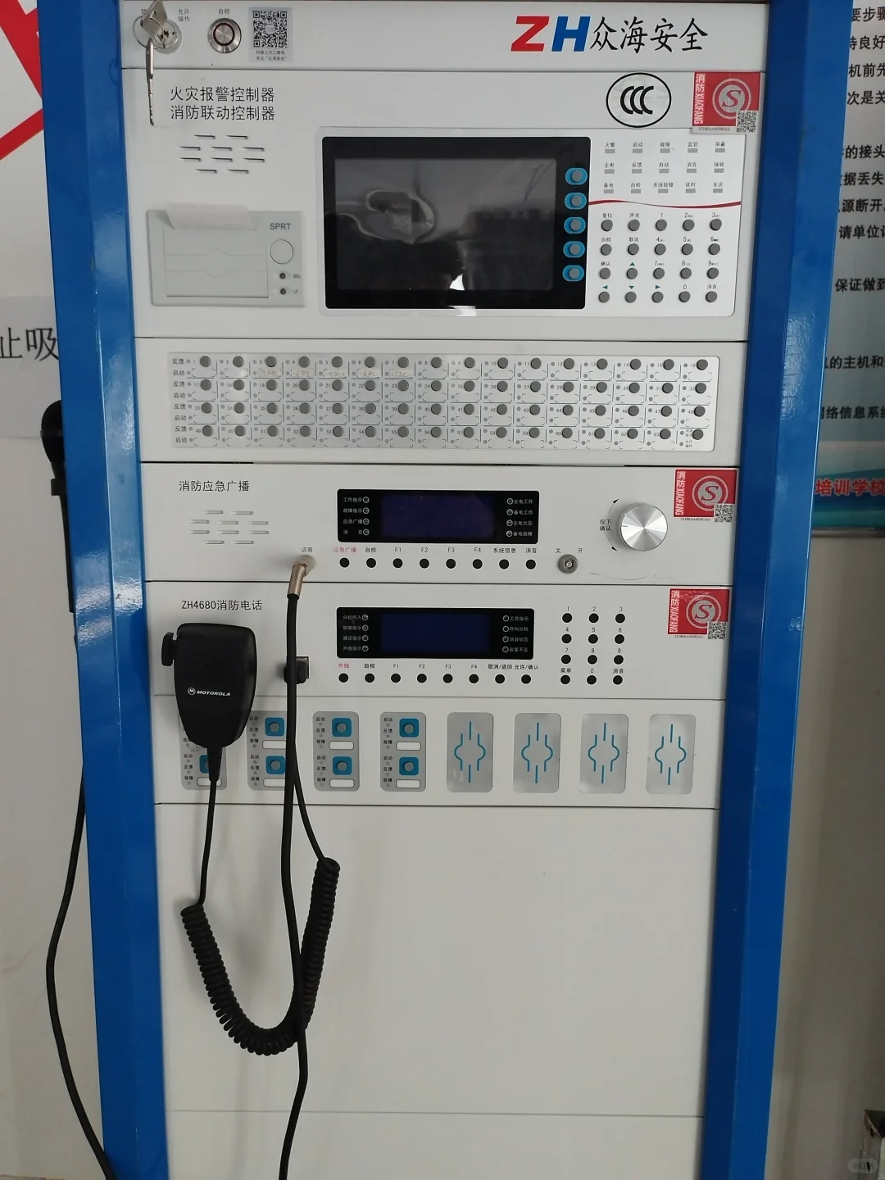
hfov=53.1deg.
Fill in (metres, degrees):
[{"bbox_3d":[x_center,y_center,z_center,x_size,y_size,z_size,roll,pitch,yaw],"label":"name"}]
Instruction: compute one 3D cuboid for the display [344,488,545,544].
[{"bbox_3d":[-0.003,-0.055,0.663,0.150,0.040,0.010,0,9,0],"label":"display"}]

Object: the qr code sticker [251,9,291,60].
[{"bbox_3d":[-0.117,-0.380,0.607,0.029,0.034,0.002,0,9,0],"label":"qr code sticker"}]

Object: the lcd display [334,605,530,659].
[{"bbox_3d":[-0.005,0.033,0.677,0.150,0.040,0.010,0,9,0],"label":"lcd display"}]

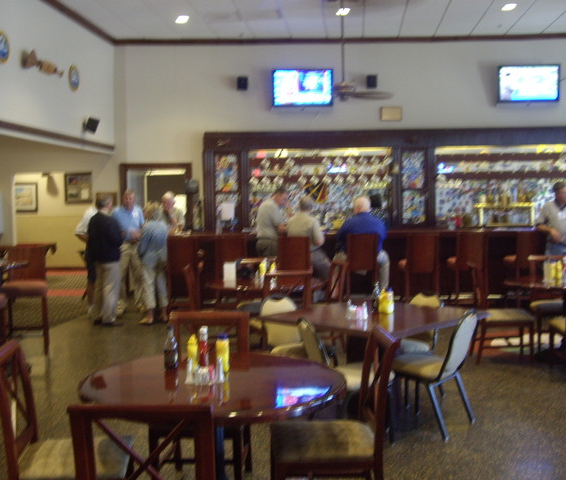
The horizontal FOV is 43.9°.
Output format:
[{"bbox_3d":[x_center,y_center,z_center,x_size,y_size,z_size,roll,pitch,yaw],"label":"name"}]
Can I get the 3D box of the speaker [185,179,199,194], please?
[{"bbox_3d":[-1.546,-0.914,12.000,0.200,0.220,0.190,-1,3,-10],"label":"speaker"}]

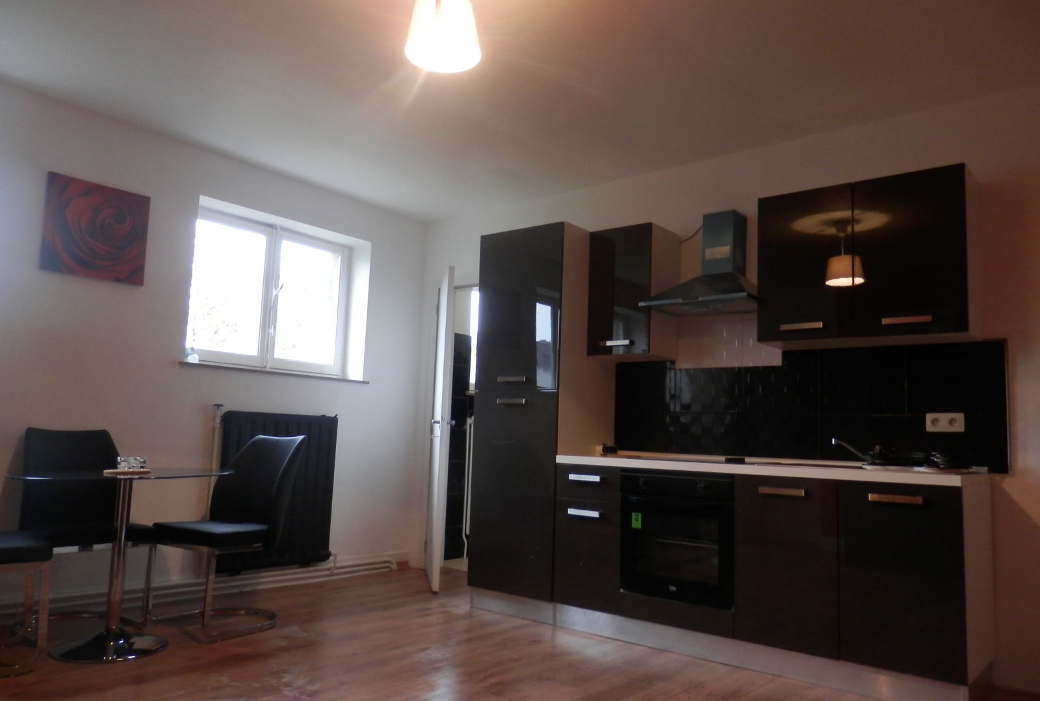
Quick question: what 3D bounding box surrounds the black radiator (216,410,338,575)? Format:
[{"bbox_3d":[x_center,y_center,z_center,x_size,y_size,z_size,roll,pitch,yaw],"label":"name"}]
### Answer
[{"bbox_3d":[-1.515,0.863,4.677,0.110,0.930,0.780,-4,-9,39],"label":"black radiator"}]

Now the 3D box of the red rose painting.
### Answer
[{"bbox_3d":[-2.250,-0.632,4.006,0.030,0.505,0.510,-4,-9,39],"label":"red rose painting"}]

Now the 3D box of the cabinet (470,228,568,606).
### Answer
[{"bbox_3d":[0.156,0.373,4.455,0.600,2.090,0.585,-4,-9,39],"label":"cabinet"}]

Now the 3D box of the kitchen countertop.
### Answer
[{"bbox_3d":[1.109,0.570,3.632,1.890,0.040,0.585,-4,-9,39],"label":"kitchen countertop"}]

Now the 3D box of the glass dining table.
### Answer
[{"bbox_3d":[-1.731,0.905,3.250,0.880,0.745,0.880,-4,-9,39],"label":"glass dining table"}]

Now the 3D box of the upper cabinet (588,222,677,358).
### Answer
[{"bbox_3d":[0.654,-0.312,4.317,0.400,0.720,0.325,-4,-9,39],"label":"upper cabinet"}]

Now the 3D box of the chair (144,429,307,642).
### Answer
[{"bbox_3d":[-1.441,0.887,3.781,0.440,0.935,0.600,-2,-8,28],"label":"chair"}]

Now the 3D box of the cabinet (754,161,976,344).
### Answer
[{"bbox_3d":[1.616,-0.395,3.531,0.900,0.718,0.325,-4,-9,39],"label":"cabinet"}]

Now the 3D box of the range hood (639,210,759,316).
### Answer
[{"bbox_3d":[1.002,-0.481,3.973,0.600,0.535,0.450,-4,-9,39],"label":"range hood"}]

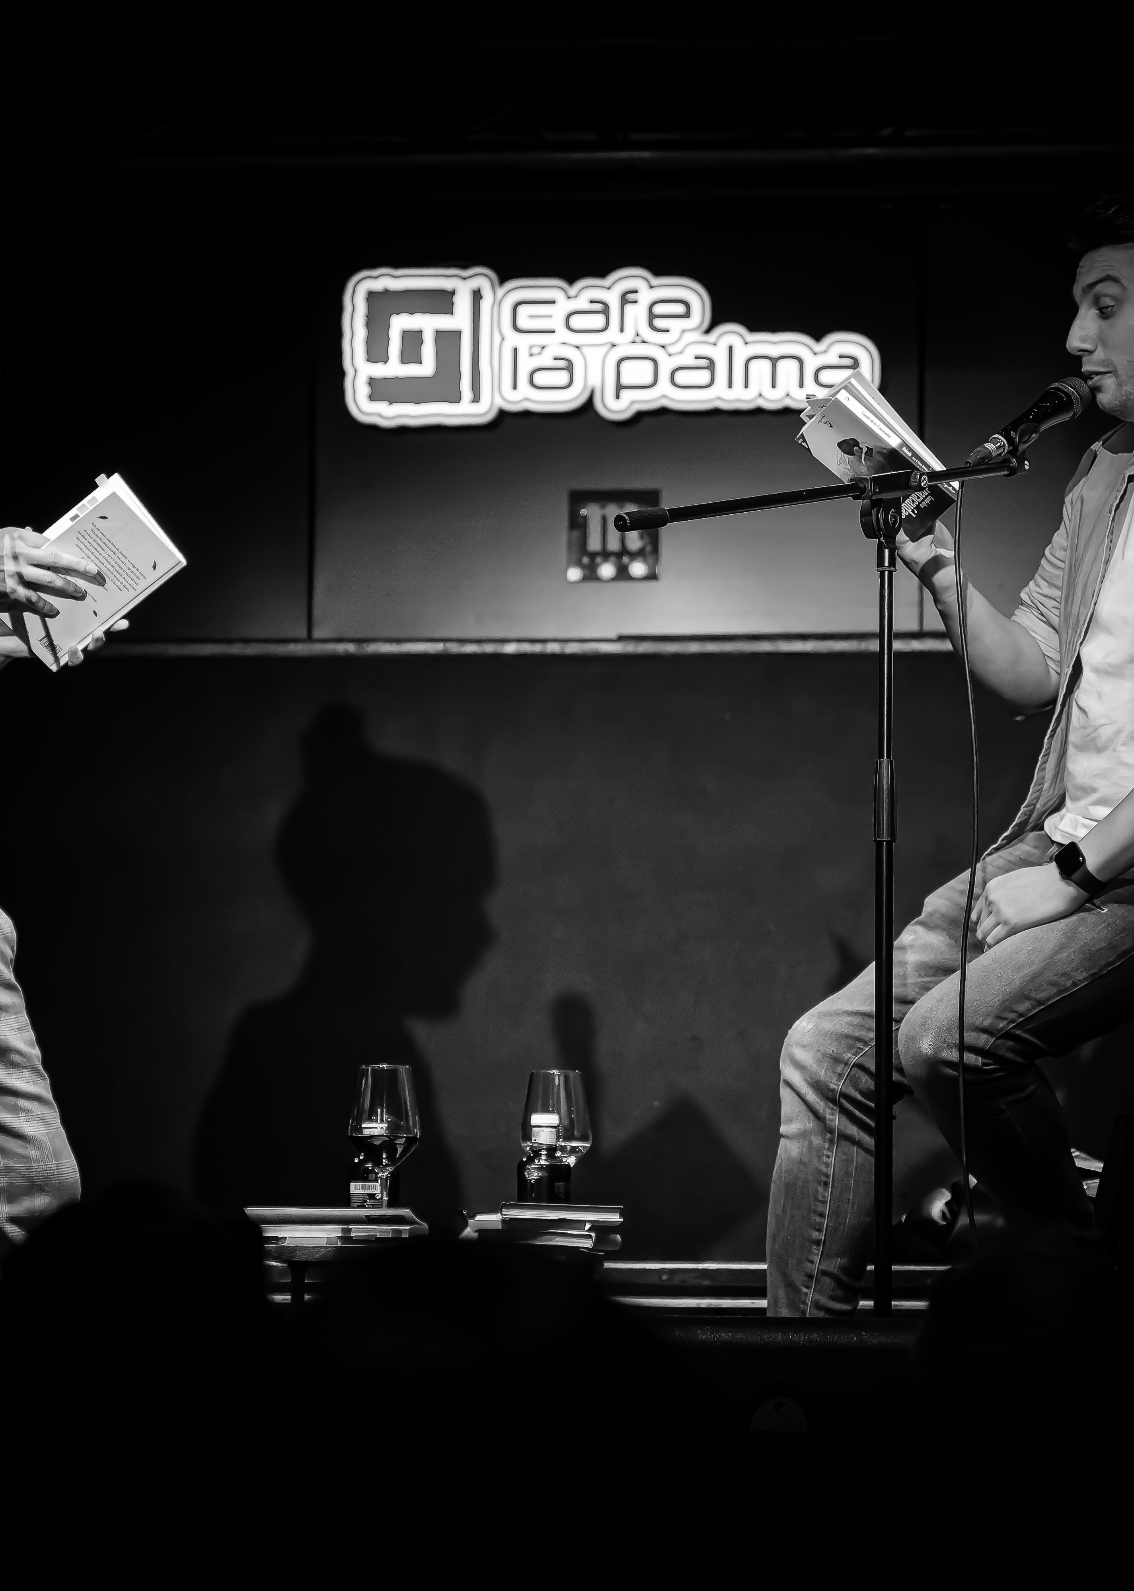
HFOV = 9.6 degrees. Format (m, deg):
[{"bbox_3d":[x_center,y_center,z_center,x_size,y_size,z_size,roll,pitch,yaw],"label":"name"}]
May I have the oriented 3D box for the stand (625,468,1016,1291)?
[{"bbox_3d":[0.304,0.264,7.790,0.560,1.386,0.790,-3,-6,42],"label":"stand"}]

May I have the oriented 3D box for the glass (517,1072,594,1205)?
[{"bbox_3d":[-0.012,0.427,8.450,0.091,0.169,0.091,1,-4,0],"label":"glass"}]

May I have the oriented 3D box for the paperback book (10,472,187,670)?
[{"bbox_3d":[-0.579,-0.269,8.160,0.205,0.135,0.070,-41,12,0],"label":"paperback book"}]

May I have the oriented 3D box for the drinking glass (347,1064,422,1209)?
[{"bbox_3d":[-0.218,0.424,8.100,0.086,0.208,0.086,0,-5,0],"label":"drinking glass"}]

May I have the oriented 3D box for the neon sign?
[{"bbox_3d":[0.065,-0.635,9.600,0.770,0.230,0.060,0,-5,6],"label":"neon sign"}]

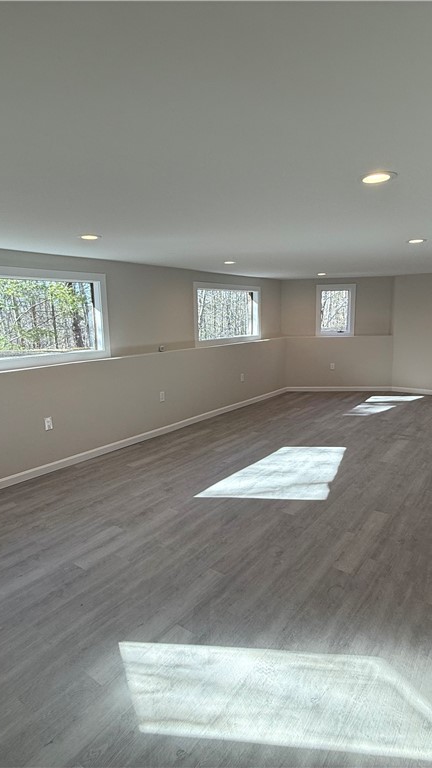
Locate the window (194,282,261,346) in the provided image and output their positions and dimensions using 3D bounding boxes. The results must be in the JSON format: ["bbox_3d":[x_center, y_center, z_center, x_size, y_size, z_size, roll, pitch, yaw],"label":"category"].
[{"bbox_3d":[0.217,-1.142,6.854,0.100,0.942,1.883,6,12,37],"label":"window"}]

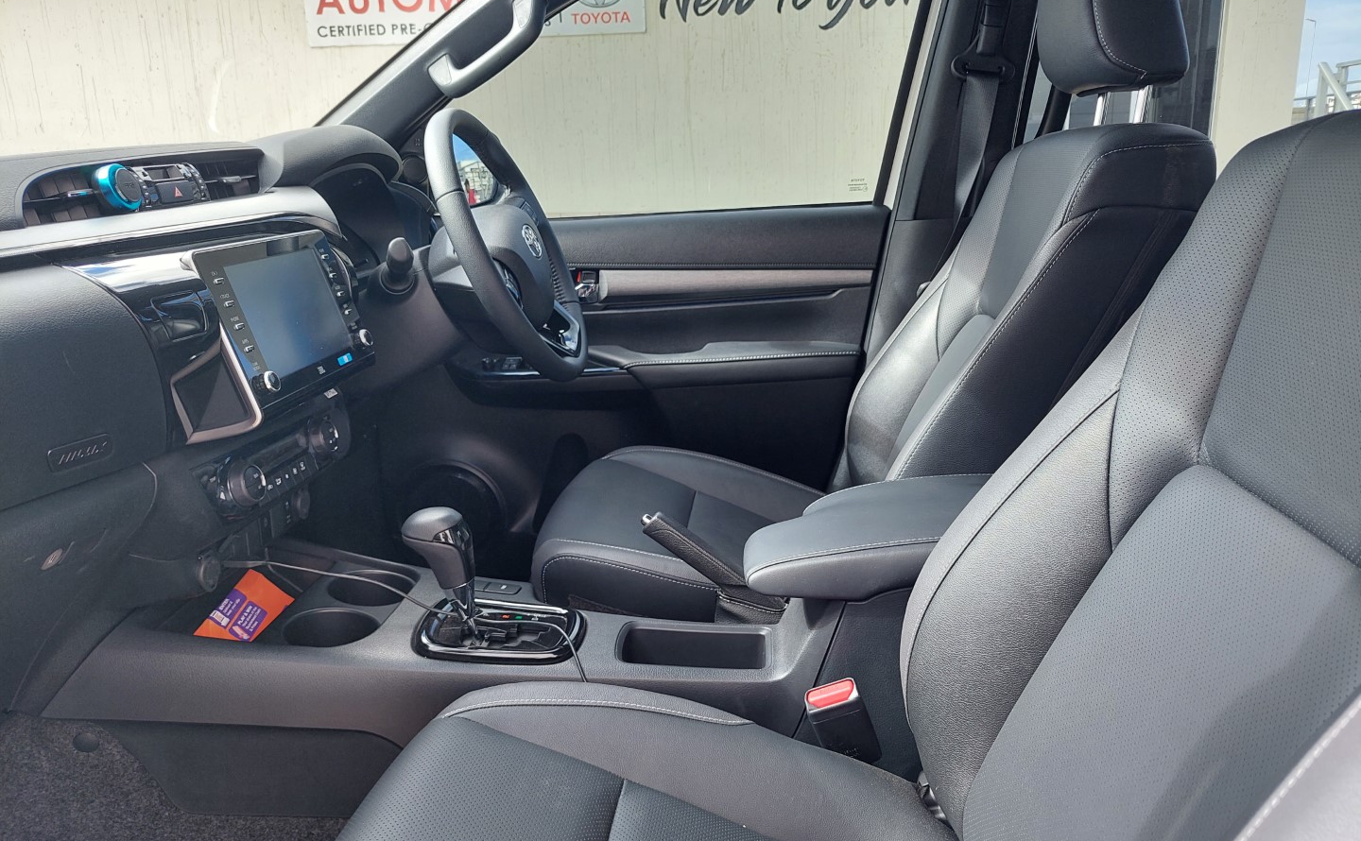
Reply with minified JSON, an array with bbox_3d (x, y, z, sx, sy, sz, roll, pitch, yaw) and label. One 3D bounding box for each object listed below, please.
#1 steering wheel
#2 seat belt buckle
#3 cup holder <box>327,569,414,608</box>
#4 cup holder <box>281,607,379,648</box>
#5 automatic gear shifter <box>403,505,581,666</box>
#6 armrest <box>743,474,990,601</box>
[{"bbox_3d":[-0.245,-0.214,1.233,0.100,0.376,0.376,-22,10,11],"label":"steering wheel"},{"bbox_3d":[0.137,0.256,0.770,0.041,0.072,0.025,-21,10,10],"label":"seat belt buckle"},{"bbox_3d":[-0.330,0.209,1.010,0.090,0.065,0.090,7,14,4],"label":"cup holder"},{"bbox_3d":[-0.337,0.233,0.914,0.090,0.065,0.090,7,14,4],"label":"cup holder"},{"bbox_3d":[-0.187,0.151,0.935,0.175,0.150,0.137,0,13,6],"label":"automatic gear shifter"},{"bbox_3d":[0.209,0.093,0.866,0.300,0.085,0.180,0,13,6],"label":"armrest"}]

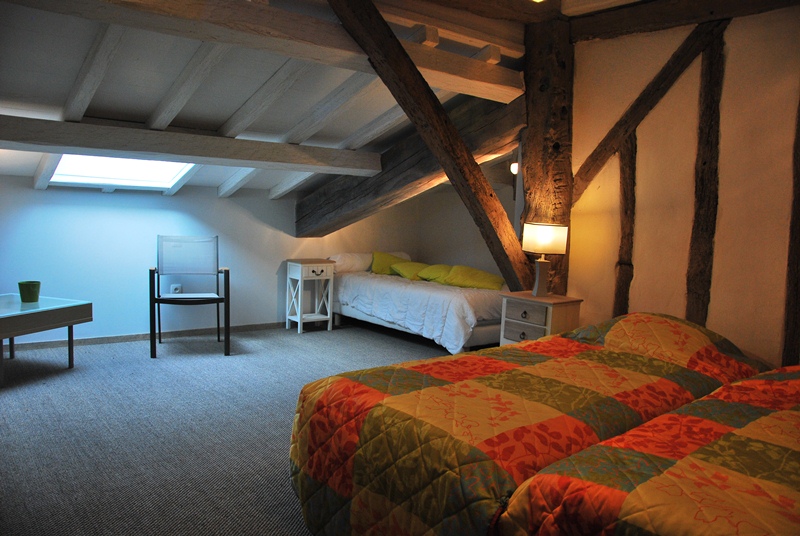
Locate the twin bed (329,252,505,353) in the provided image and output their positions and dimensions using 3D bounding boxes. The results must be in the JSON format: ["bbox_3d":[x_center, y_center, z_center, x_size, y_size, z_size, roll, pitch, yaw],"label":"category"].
[{"bbox_3d":[0.267,0.276,5.464,0.950,0.690,1.920,-2,6,-37],"label":"twin bed"}]

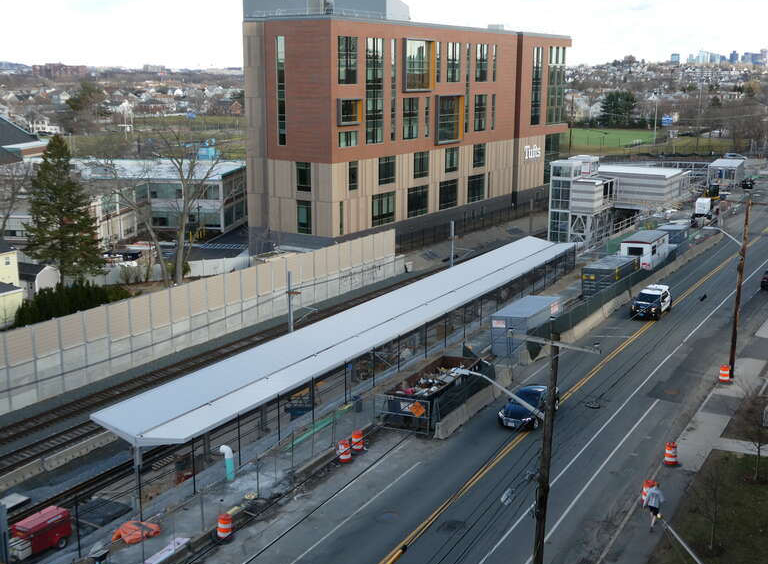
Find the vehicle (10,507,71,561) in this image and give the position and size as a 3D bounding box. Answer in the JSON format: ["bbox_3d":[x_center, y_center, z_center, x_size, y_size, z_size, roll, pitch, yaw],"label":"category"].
[{"bbox_3d":[-14.149,10.325,36.635,1.200,1.420,2.200,8,15,30],"label":"vehicle"}]

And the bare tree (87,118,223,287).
[{"bbox_3d":[-23.032,-7.719,89.126,13.500,16.367,12.500,-3,14,-15],"label":"bare tree"}]

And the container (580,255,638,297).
[{"bbox_3d":[18.141,-0.287,71.149,2.500,2.650,6.060,8,15,29],"label":"container"}]

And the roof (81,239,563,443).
[{"bbox_3d":[3.310,1.810,71.565,6.618,0.850,62.568,8,15,30],"label":"roof"}]

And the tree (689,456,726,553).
[{"bbox_3d":[11.805,8.071,32.393,1.400,3.818,1.400,8,15,29],"label":"tree"}]

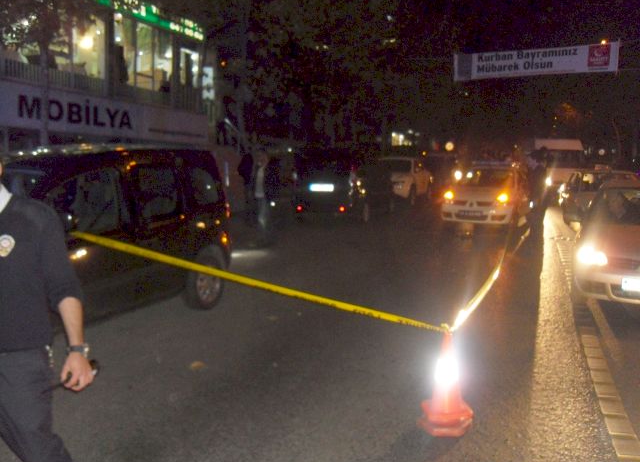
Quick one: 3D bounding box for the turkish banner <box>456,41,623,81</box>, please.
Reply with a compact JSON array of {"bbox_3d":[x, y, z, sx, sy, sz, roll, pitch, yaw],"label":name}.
[{"bbox_3d":[7.580,-5.986,22.347,5.500,1.000,0.040,2,6,22],"label":"turkish banner"}]

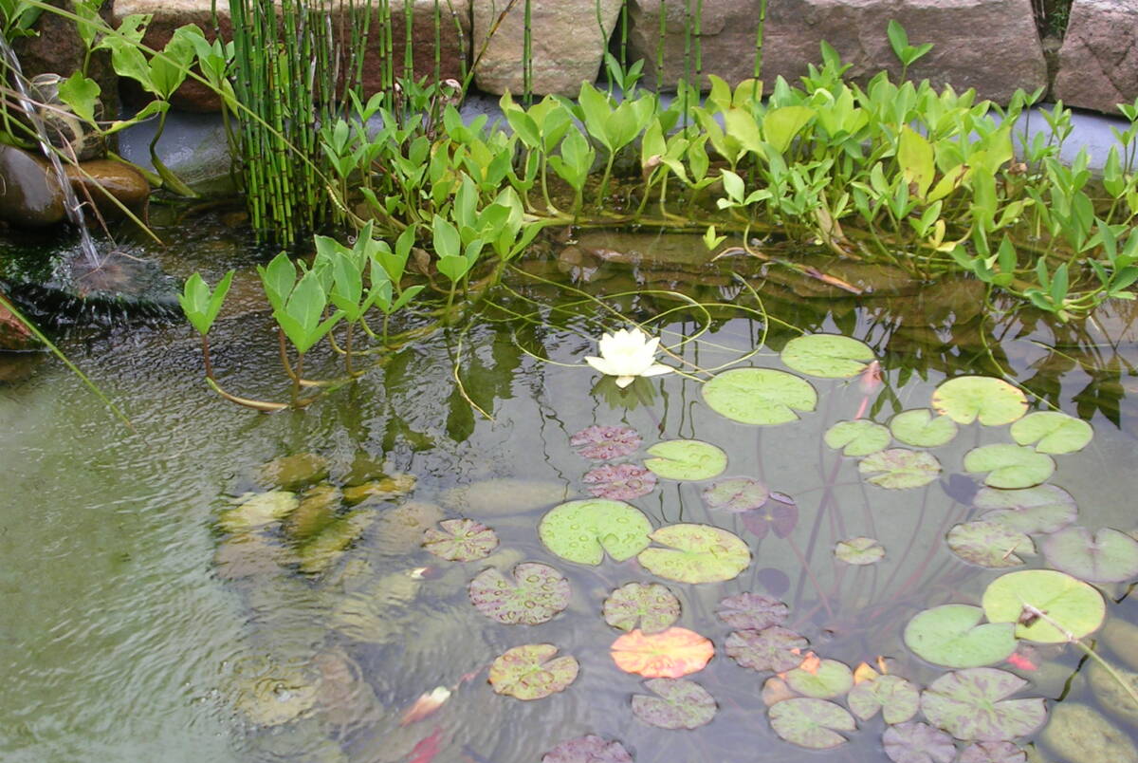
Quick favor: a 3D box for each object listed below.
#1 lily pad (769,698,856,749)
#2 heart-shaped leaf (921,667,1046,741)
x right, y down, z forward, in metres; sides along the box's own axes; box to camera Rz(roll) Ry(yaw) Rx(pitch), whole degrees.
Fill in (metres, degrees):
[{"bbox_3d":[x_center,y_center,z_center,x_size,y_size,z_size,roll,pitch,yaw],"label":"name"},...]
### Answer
[{"bbox_3d":[0.253,0.354,2.290,0.087,0.012,0.089,11,31,20],"label":"lily pad"},{"bbox_3d":[0.436,0.338,2.319,0.140,0.012,0.120,-12,31,-20],"label":"heart-shaped leaf"}]

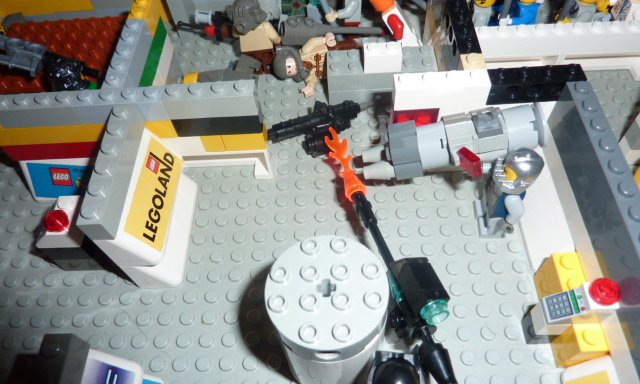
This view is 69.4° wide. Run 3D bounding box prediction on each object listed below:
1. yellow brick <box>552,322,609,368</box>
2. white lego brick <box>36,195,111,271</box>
[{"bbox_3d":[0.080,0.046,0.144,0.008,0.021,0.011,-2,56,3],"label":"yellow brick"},{"bbox_3d":[-0.092,0.015,0.171,0.016,0.030,0.016,-2,56,3],"label":"white lego brick"}]

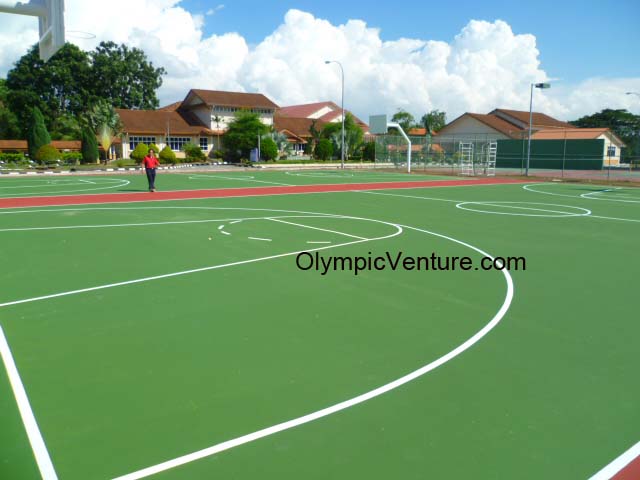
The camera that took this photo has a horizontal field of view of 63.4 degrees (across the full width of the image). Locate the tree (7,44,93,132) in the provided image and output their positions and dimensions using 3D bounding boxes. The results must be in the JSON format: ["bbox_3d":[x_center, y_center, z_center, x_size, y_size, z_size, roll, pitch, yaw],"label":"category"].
[{"bbox_3d":[-37.052,-18.903,70.913,11.780,15.030,11.190,-4,11,-27],"label":"tree"}]

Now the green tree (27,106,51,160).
[{"bbox_3d":[-28.289,-10.502,52.030,2.410,5.670,2.410,1,10,0],"label":"green tree"}]

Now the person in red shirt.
[{"bbox_3d":[-6.284,-2.582,19.190,0.600,1.600,0.420,-2,10,-14],"label":"person in red shirt"}]

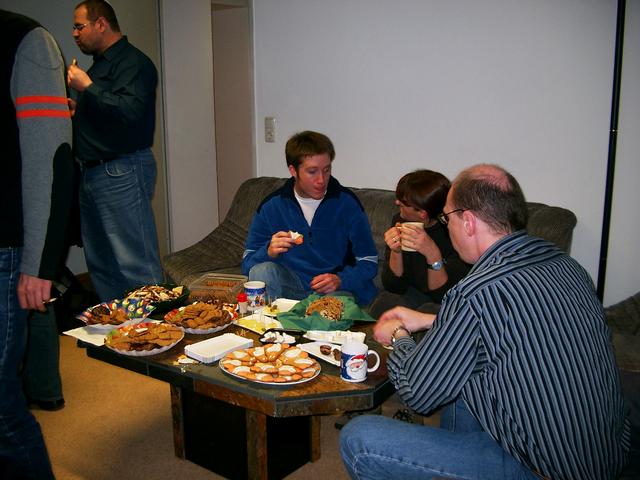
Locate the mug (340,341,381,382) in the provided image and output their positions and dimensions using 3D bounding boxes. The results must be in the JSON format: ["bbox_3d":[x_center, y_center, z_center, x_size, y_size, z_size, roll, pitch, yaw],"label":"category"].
[{"bbox_3d":[0.114,0.334,1.896,0.112,0.096,0.080,-1,11,-3],"label":"mug"}]

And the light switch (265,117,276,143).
[{"bbox_3d":[-0.298,-0.661,4.120,0.081,0.152,0.018,9,14,40],"label":"light switch"}]

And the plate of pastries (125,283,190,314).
[{"bbox_3d":[-0.595,0.226,2.516,0.237,0.085,0.237,0,11,0],"label":"plate of pastries"}]

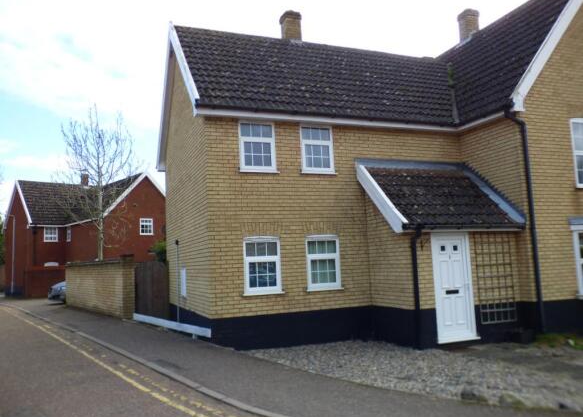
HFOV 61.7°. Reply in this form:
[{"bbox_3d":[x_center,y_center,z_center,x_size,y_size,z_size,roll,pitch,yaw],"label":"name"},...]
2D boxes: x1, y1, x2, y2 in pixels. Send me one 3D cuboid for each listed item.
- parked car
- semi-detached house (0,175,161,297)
[{"bbox_3d":[-9.252,3.623,23.085,1.780,1.460,4.200,-8,-9,43],"label":"parked car"},{"bbox_3d":[-12.708,1.585,31.867,7.700,7.800,11.500,3,-9,-43],"label":"semi-detached house"}]

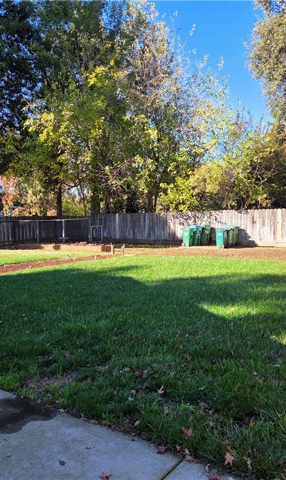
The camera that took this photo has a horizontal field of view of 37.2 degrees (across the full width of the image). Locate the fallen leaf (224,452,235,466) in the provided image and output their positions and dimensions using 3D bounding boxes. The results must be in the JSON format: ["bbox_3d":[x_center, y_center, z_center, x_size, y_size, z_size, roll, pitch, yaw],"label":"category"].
[{"bbox_3d":[0.530,1.340,2.592,0.072,0.035,0.090,1,3,12],"label":"fallen leaf"}]

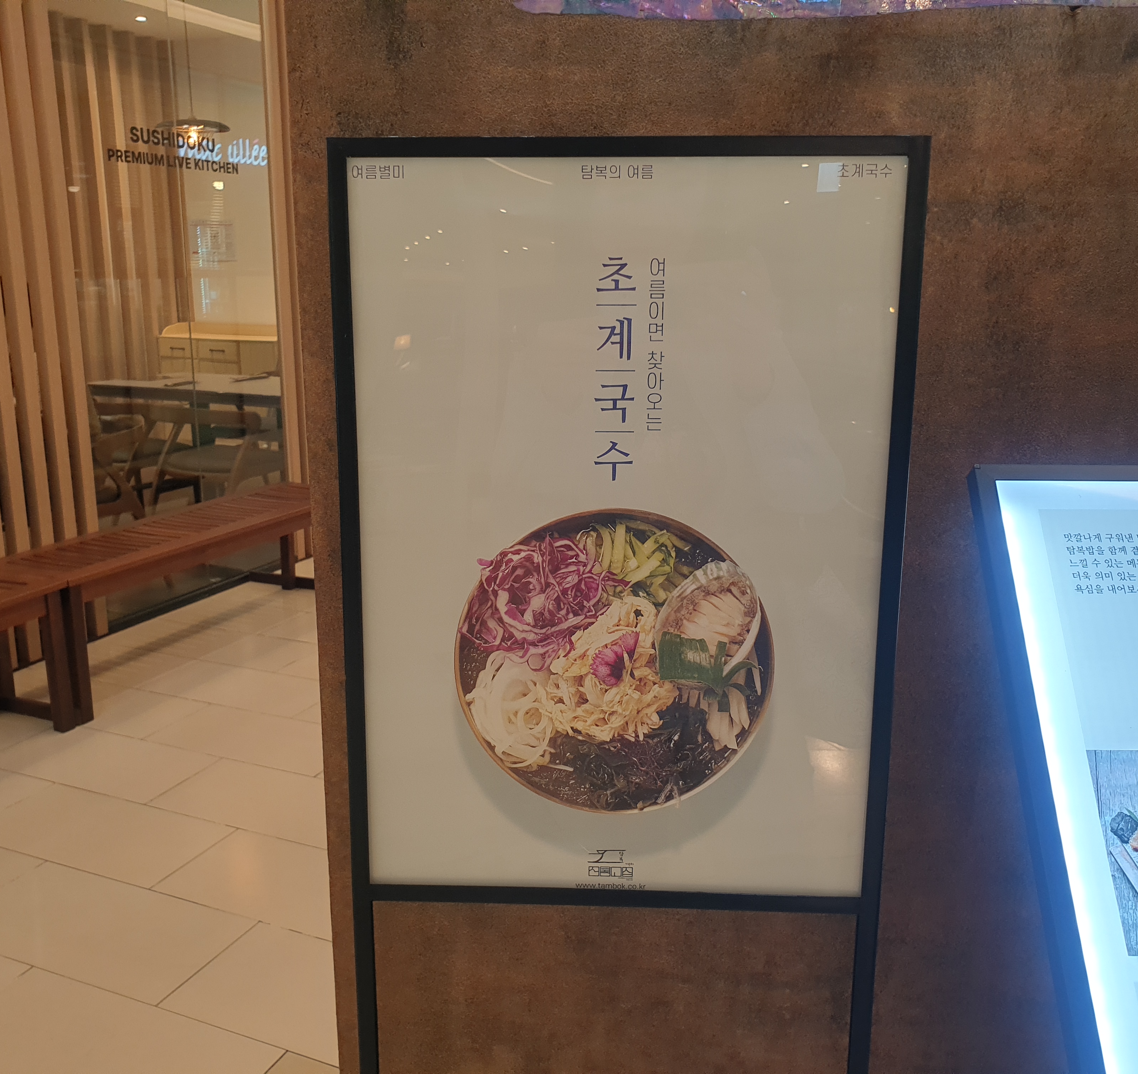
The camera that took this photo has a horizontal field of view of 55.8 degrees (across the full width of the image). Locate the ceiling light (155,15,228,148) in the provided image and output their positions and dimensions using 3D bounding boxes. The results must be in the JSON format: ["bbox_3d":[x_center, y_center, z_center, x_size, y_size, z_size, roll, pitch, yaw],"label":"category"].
[{"bbox_3d":[-2.011,-2.420,5.693,0.400,0.674,0.400,6,14,22],"label":"ceiling light"}]

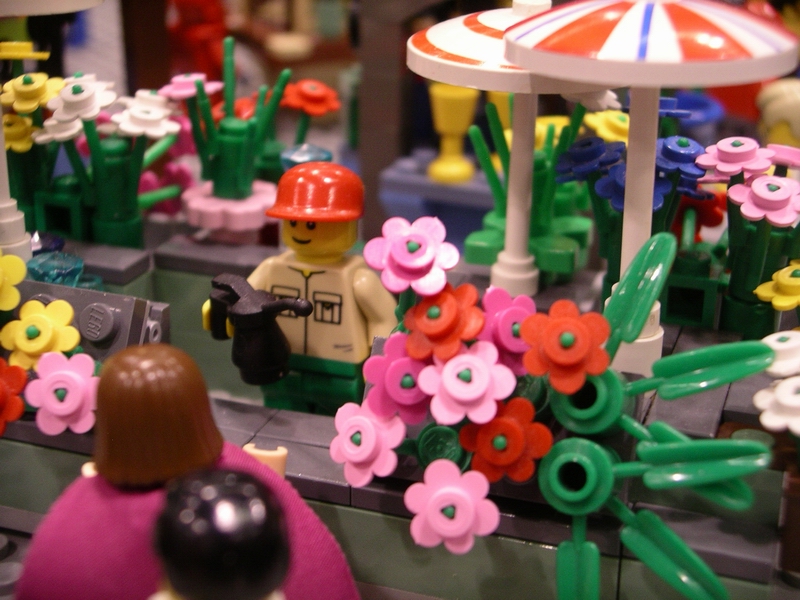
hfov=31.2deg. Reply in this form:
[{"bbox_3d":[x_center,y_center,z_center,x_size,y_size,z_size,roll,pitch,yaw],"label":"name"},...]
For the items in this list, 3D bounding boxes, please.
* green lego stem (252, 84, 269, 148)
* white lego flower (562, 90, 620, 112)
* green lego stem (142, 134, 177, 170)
[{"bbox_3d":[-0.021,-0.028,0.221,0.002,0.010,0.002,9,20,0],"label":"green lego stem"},{"bbox_3d":[0.029,-0.031,0.219,0.010,0.003,0.010,1,20,0],"label":"white lego flower"},{"bbox_3d":[-0.037,-0.023,0.220,0.002,0.007,0.002,43,0,0],"label":"green lego stem"}]

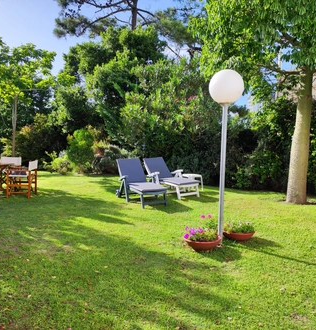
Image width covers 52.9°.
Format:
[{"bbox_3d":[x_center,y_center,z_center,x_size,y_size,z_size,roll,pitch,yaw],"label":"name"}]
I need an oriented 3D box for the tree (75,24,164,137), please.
[{"bbox_3d":[-1.576,-2.808,14.005,4.000,6.000,3.800,2,5,0],"label":"tree"}]

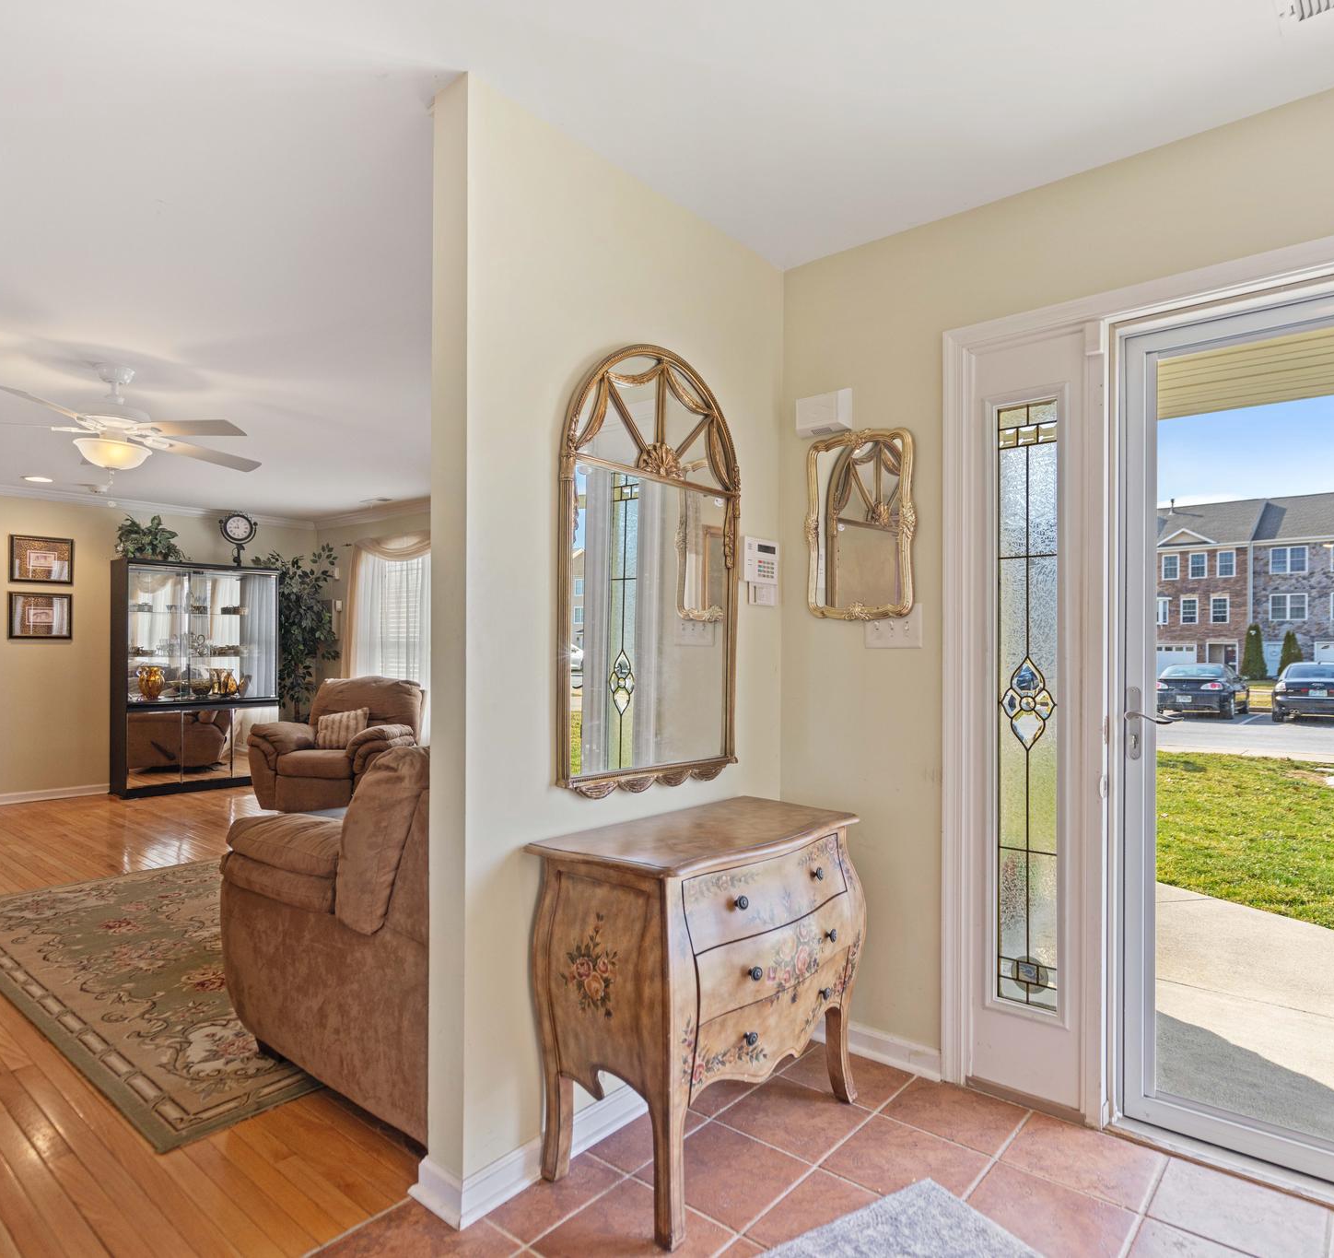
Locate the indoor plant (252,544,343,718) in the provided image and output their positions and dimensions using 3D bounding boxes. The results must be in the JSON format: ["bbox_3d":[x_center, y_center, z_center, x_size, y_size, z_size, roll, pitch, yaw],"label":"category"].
[{"bbox_3d":[-3.343,0.297,7.550,0.708,2.092,0.683,-1,-1,40],"label":"indoor plant"}]

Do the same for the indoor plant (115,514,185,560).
[{"bbox_3d":[-4.189,-0.738,6.817,0.378,0.393,0.445,-1,-1,40],"label":"indoor plant"}]

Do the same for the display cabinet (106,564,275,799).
[{"bbox_3d":[-3.975,0.398,7.095,0.403,1.864,1.185,-1,-1,40],"label":"display cabinet"}]

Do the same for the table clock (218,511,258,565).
[{"bbox_3d":[-3.800,-0.769,7.432,0.345,0.540,0.130,1,-1,-42],"label":"table clock"}]

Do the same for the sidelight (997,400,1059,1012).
[{"bbox_3d":[0.976,0.206,2.257,0.160,1.610,0.030,0,-1,40],"label":"sidelight"}]

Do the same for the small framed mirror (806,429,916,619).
[{"bbox_3d":[0.578,-0.314,2.528,0.365,0.580,0.035,0,-1,40],"label":"small framed mirror"}]

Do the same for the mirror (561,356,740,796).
[{"bbox_3d":[-0.014,-0.164,2.250,0.045,1.160,0.725,0,-1,40],"label":"mirror"}]

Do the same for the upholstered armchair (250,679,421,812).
[{"bbox_3d":[-2.570,0.872,6.650,1.000,0.980,0.930,0,-1,0],"label":"upholstered armchair"}]

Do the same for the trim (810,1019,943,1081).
[{"bbox_3d":[0.574,1.237,2.533,0.520,0.092,0.024,0,-1,40],"label":"trim"}]

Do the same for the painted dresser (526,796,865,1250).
[{"bbox_3d":[0.119,0.882,2.085,0.429,0.758,0.863,-1,-1,40],"label":"painted dresser"}]

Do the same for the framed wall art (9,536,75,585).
[{"bbox_3d":[-4.799,-0.523,6.443,0.025,0.364,0.410,-1,-1,40],"label":"framed wall art"}]

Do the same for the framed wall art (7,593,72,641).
[{"bbox_3d":[-4.803,-0.092,6.433,0.025,0.359,0.412,-1,-1,40],"label":"framed wall art"}]

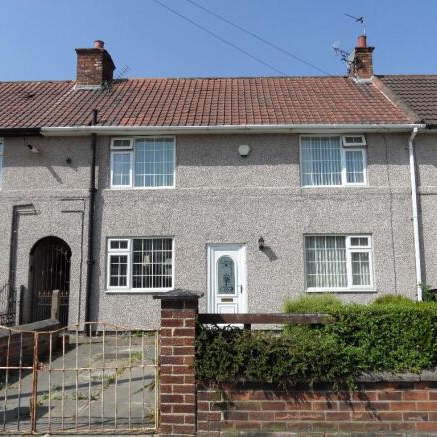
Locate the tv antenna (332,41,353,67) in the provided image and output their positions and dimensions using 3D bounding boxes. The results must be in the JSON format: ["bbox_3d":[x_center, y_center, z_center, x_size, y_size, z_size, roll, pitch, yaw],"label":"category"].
[{"bbox_3d":[3.993,-5.317,12.982,0.720,0.520,0.350,3,-7,-30],"label":"tv antenna"}]

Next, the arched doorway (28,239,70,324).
[{"bbox_3d":[-4.117,1.571,9.883,1.050,2.250,0.280,0,-6,1],"label":"arched doorway"}]

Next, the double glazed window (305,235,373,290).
[{"bbox_3d":[3.004,1.095,10.069,1.668,1.387,0.100,0,-6,0],"label":"double glazed window"}]

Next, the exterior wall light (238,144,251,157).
[{"bbox_3d":[0.666,-1.711,10.259,0.321,0.298,0.100,0,-6,0],"label":"exterior wall light"}]

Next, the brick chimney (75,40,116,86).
[{"bbox_3d":[-4.181,-5.157,13.818,0.930,1.950,1.330,0,-6,1],"label":"brick chimney"}]

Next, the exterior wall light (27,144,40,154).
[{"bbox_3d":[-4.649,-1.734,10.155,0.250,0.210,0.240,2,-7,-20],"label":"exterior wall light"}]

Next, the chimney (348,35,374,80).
[{"bbox_3d":[4.733,-5.278,13.460,0.602,1.805,0.850,0,-6,0],"label":"chimney"}]

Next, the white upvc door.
[{"bbox_3d":[0.236,1.673,10.015,0.974,2.065,0.100,0,-6,0],"label":"white upvc door"}]

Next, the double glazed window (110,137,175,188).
[{"bbox_3d":[-1.912,-1.423,10.349,1.657,1.363,0.100,0,-6,0],"label":"double glazed window"}]

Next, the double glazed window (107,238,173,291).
[{"bbox_3d":[-1.881,1.101,9.804,1.630,1.290,0.120,0,-6,1],"label":"double glazed window"}]

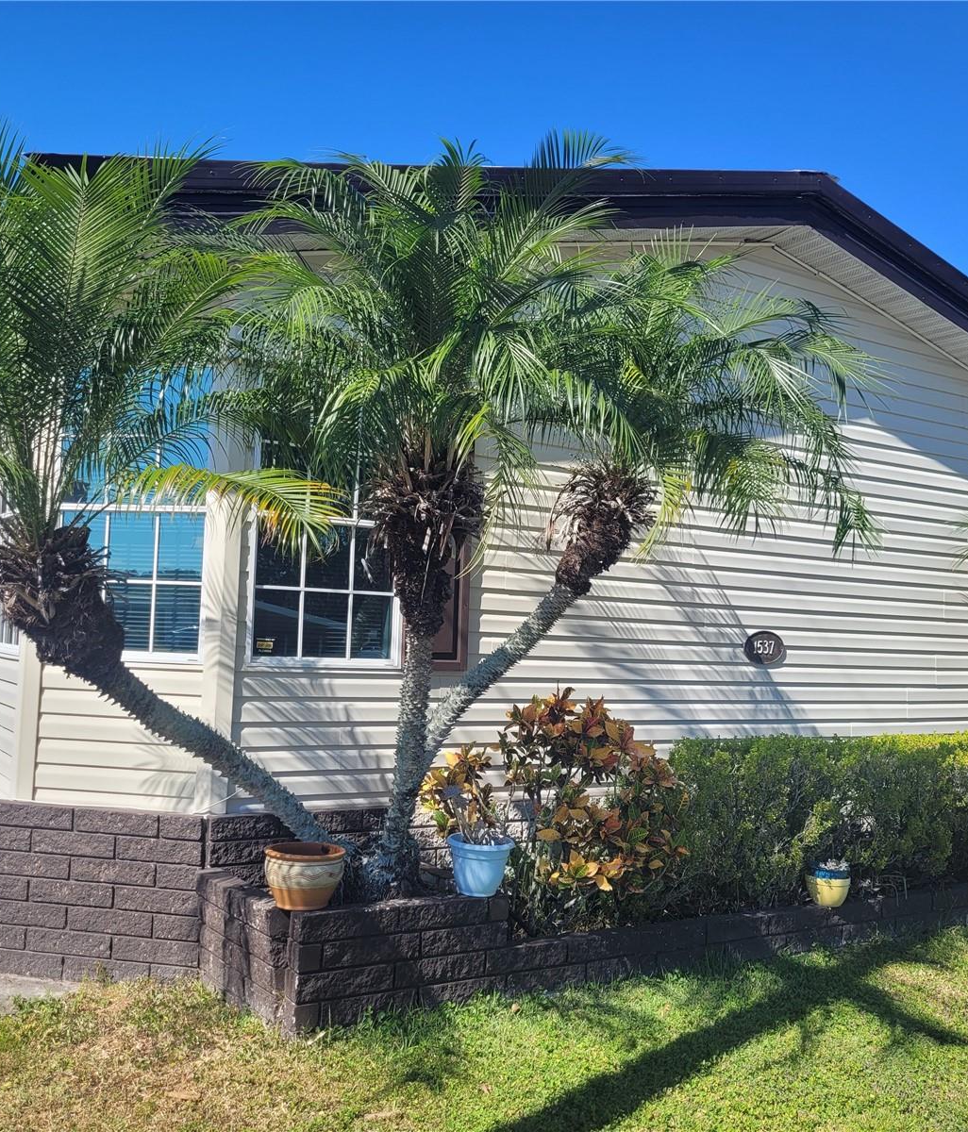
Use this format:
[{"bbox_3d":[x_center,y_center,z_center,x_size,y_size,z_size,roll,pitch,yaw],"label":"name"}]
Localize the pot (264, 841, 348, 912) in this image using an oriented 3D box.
[{"bbox_3d":[-0.667,1.155,4.212,0.299,0.200,0.299,3,-4,-8],"label":"pot"}]

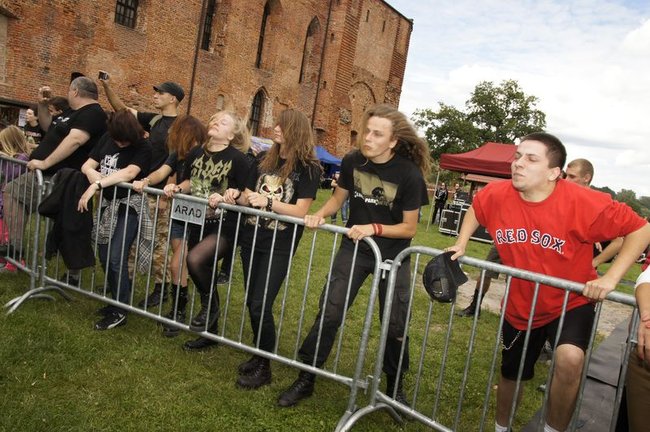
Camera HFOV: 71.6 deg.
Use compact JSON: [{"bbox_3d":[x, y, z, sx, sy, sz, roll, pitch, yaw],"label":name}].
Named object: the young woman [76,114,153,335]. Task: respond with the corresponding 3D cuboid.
[{"bbox_3d":[-1.500,-0.002,3.280,0.560,1.530,0.600,10,5,14],"label":"young woman"}]

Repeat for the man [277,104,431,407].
[{"bbox_3d":[0.180,0.231,2.520,0.740,1.700,0.650,10,5,21],"label":"man"}]

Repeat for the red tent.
[{"bbox_3d":[6.200,-0.640,14.700,4.000,3.200,3.000,13,7,43],"label":"red tent"}]

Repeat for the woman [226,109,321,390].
[{"bbox_3d":[-0.310,0.175,2.720,0.560,1.630,0.520,11,5,22],"label":"woman"}]

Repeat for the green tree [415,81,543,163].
[{"bbox_3d":[12.800,-6.064,38.000,11.500,12.000,10.500,10,5,17],"label":"green tree"}]

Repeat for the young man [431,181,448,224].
[{"bbox_3d":[5.000,-0.515,19.600,0.550,1.780,0.400,10,5,17],"label":"young man"}]

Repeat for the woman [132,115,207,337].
[{"bbox_3d":[-1.110,0.050,3.300,0.500,1.540,0.580,11,5,29],"label":"woman"}]

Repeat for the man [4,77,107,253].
[{"bbox_3d":[-2.360,-0.333,4.020,0.920,1.800,0.680,5,6,-37],"label":"man"}]

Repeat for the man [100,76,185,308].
[{"bbox_3d":[-1.400,-0.168,3.680,0.720,1.820,0.580,4,6,-42],"label":"man"}]

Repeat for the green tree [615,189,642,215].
[{"bbox_3d":[56.500,-1.289,85.000,5.000,7.900,5.000,10,5,17],"label":"green tree"}]

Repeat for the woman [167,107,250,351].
[{"bbox_3d":[-0.760,0.094,3.050,0.540,1.600,0.580,11,5,24],"label":"woman"}]

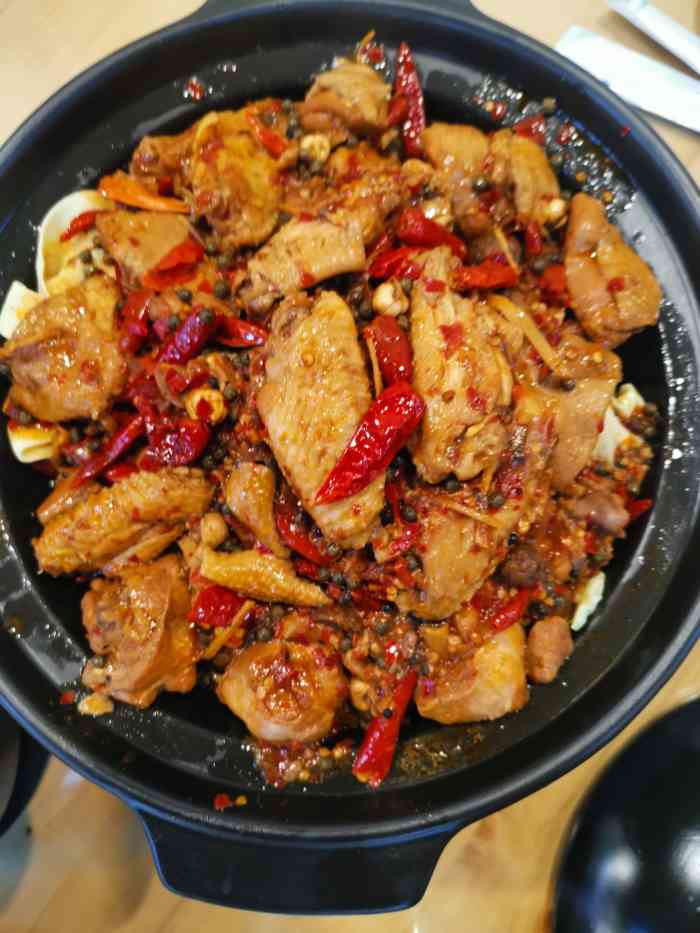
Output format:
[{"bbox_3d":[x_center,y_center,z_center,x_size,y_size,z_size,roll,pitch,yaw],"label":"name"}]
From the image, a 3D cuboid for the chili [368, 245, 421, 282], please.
[{"bbox_3d":[0.016,-0.075,0.269,0.022,0.010,0.010,-24,80,0],"label":"chili"}]

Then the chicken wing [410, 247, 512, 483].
[{"bbox_3d":[0.044,-0.040,0.284,0.035,0.024,0.090,-8,80,3],"label":"chicken wing"}]

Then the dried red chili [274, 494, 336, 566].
[{"bbox_3d":[-0.017,0.025,0.271,0.030,0.008,0.007,44,85,9],"label":"dried red chili"}]

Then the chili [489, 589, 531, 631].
[{"bbox_3d":[0.059,0.053,0.268,0.007,0.010,0.020,44,86,10],"label":"chili"}]

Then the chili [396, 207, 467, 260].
[{"bbox_3d":[0.033,-0.094,0.292,0.032,0.014,0.014,31,84,9],"label":"chili"}]

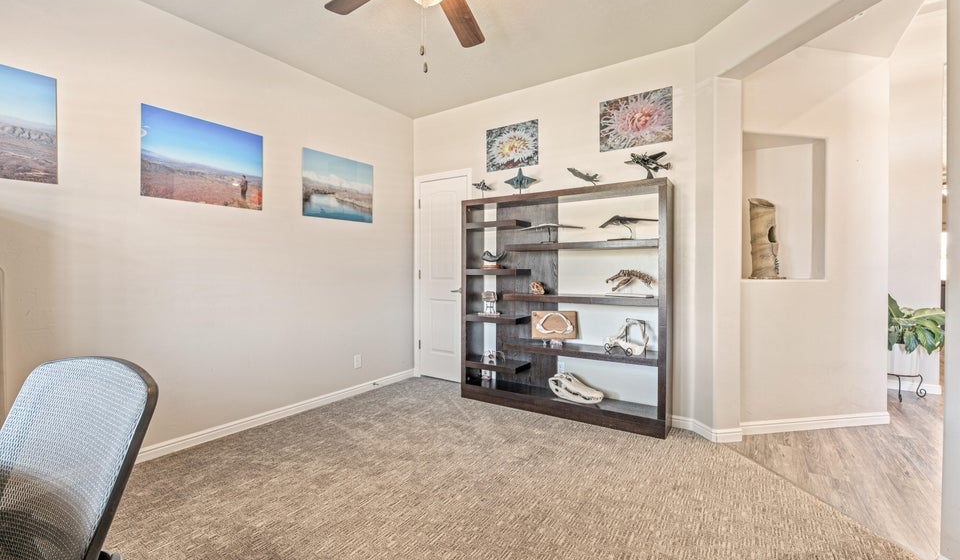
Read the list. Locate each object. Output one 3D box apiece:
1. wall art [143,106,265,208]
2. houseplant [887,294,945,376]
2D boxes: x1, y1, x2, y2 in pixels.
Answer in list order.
[{"bbox_3d":[-1.775,-0.768,2.625,0.020,0.536,0.704,1,2,34],"label":"wall art"},{"bbox_3d":[3.770,0.481,3.583,0.550,0.740,0.570,-1,2,-44],"label":"houseplant"}]

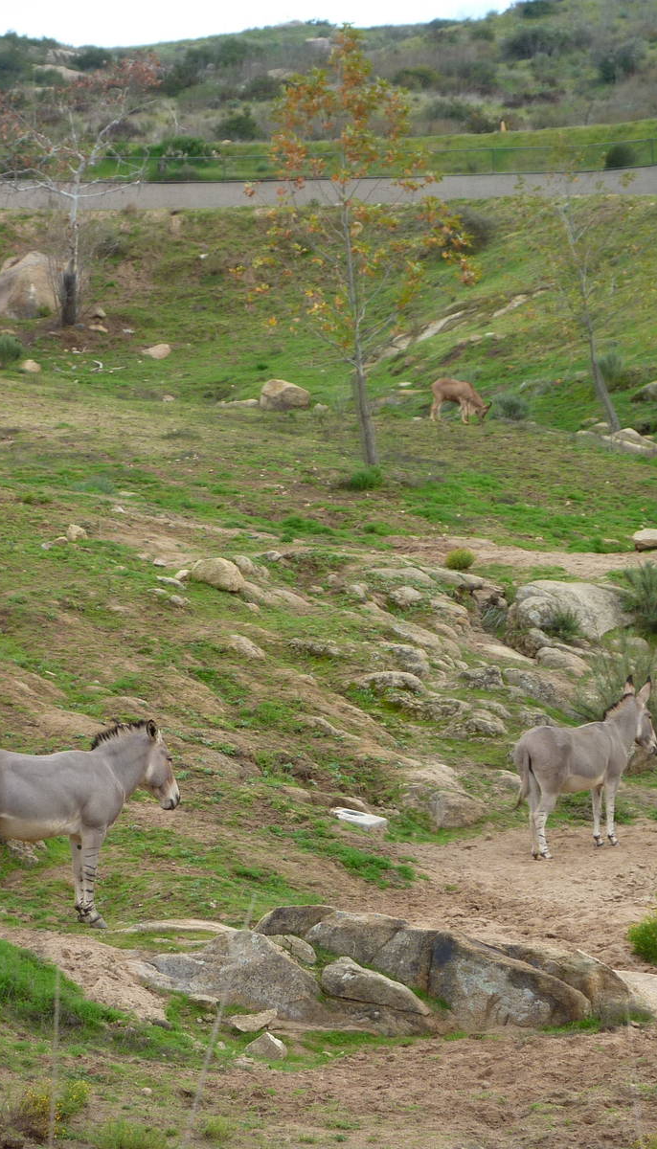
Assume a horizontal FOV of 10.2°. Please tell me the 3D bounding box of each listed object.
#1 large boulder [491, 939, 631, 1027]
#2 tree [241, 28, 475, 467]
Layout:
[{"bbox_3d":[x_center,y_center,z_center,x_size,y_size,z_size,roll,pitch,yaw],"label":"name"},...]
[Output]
[{"bbox_3d":[1.334,2.333,21.000,0.830,0.440,0.650,-2,-1,3],"label":"large boulder"},{"bbox_3d":[0.513,-5.604,63.000,3.900,7.450,3.700,-2,-1,1],"label":"tree"}]

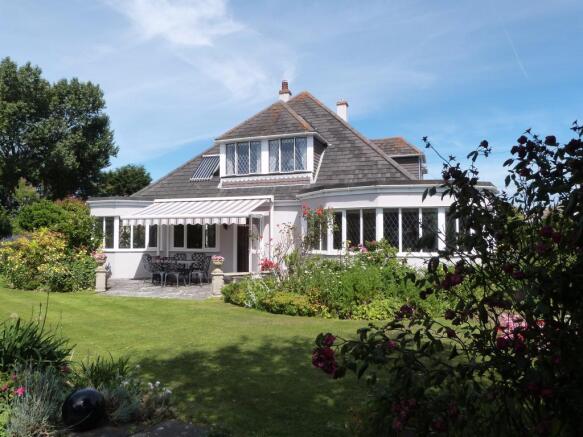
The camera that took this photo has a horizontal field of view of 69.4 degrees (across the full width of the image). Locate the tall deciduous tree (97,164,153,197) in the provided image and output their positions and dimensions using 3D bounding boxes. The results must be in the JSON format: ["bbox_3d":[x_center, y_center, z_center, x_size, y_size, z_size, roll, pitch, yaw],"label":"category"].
[{"bbox_3d":[-13.090,-0.671,33.000,4.800,7.000,4.600,-1,-3,18],"label":"tall deciduous tree"}]

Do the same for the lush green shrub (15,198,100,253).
[{"bbox_3d":[-7.759,0.764,13.900,2.600,2.600,2.200,-1,-3,18],"label":"lush green shrub"}]

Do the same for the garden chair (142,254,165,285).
[{"bbox_3d":[-4.360,1.630,13.300,0.580,0.920,0.550,-1,-3,18],"label":"garden chair"}]

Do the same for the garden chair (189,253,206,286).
[{"bbox_3d":[-2.925,1.611,13.100,0.540,0.940,0.570,-1,-3,18],"label":"garden chair"}]

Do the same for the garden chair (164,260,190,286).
[{"bbox_3d":[-3.567,1.637,13.000,0.560,0.880,0.570,-1,-3,18],"label":"garden chair"}]

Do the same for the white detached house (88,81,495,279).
[{"bbox_3d":[0.720,-2.130,17.600,13.200,8.800,12.800,-1,-3,18],"label":"white detached house"}]

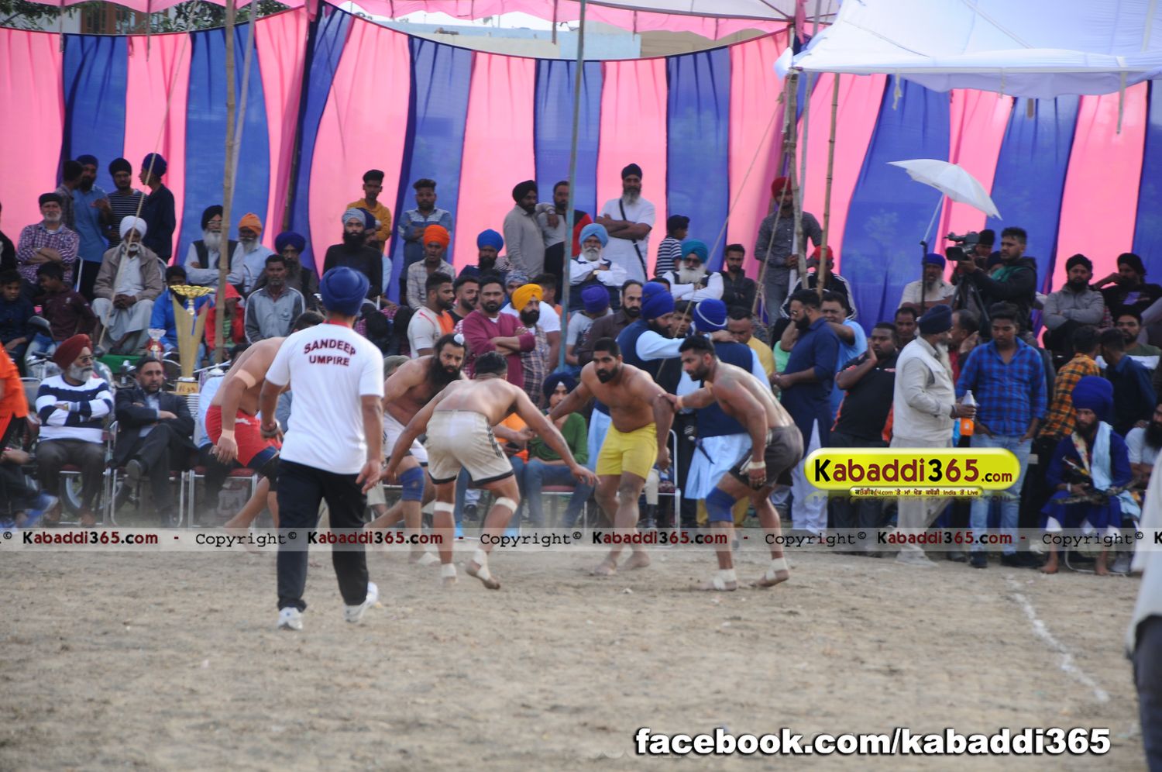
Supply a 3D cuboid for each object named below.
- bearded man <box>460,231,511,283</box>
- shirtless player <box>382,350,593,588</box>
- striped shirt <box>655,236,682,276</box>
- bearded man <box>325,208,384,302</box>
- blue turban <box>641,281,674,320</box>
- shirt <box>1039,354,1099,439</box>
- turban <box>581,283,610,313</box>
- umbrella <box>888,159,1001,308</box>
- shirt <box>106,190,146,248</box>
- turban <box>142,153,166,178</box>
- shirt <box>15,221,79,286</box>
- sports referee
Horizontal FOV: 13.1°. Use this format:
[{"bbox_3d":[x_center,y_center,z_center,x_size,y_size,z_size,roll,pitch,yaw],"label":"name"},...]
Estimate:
[{"bbox_3d":[-0.879,-0.796,46.000,0.550,1.260,0.780,2,1,-3],"label":"bearded man"},{"bbox_3d":[-0.536,0.496,29.900,1.150,1.405,0.780,2,1,22],"label":"shirtless player"},{"bbox_3d":[0.834,-1.156,47.200,0.210,0.490,0.350,2,1,-37],"label":"striped shirt"},{"bbox_3d":[-2.030,-0.940,45.000,0.550,1.300,0.780,2,1,-2],"label":"bearded man"},{"bbox_3d":[0.551,-0.620,36.600,0.250,0.270,0.230,2,1,18],"label":"blue turban"},{"bbox_3d":[3.400,0.079,35.000,0.480,0.640,0.330,9,-2,20],"label":"shirt"},{"bbox_3d":[0.116,-0.699,40.400,0.240,0.220,0.220,1,1,-39],"label":"turban"},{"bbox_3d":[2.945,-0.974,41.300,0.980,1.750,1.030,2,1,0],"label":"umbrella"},{"bbox_3d":[-4.211,-1.496,47.000,0.460,0.660,0.260,2,1,-3],"label":"shirt"},{"bbox_3d":[-4.072,-2.105,48.300,0.245,0.230,0.215,2,1,-12],"label":"turban"},{"bbox_3d":[-4.542,-1.121,43.100,0.540,0.580,0.360,2,1,-6],"label":"shirt"},{"bbox_3d":[-1.298,0.312,25.400,0.620,1.822,0.460,2,1,7],"label":"sports referee"}]

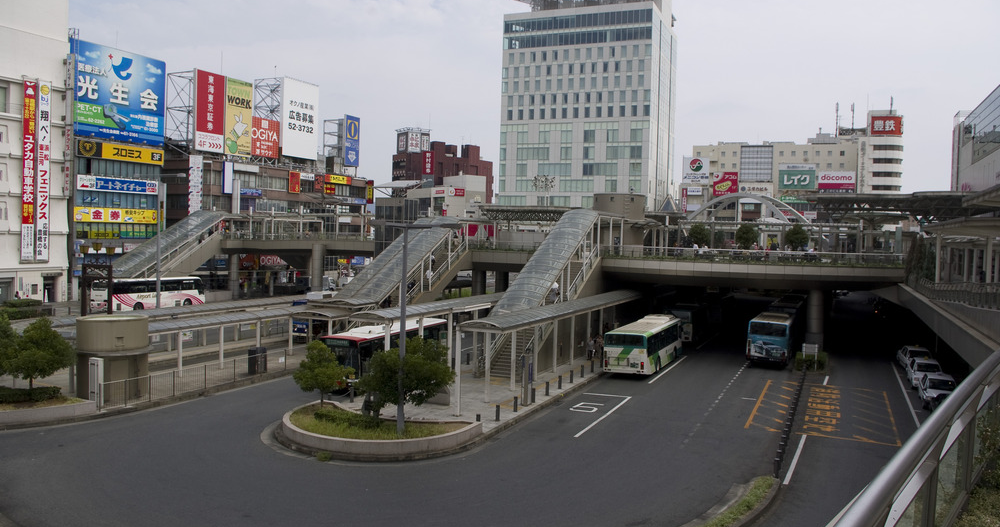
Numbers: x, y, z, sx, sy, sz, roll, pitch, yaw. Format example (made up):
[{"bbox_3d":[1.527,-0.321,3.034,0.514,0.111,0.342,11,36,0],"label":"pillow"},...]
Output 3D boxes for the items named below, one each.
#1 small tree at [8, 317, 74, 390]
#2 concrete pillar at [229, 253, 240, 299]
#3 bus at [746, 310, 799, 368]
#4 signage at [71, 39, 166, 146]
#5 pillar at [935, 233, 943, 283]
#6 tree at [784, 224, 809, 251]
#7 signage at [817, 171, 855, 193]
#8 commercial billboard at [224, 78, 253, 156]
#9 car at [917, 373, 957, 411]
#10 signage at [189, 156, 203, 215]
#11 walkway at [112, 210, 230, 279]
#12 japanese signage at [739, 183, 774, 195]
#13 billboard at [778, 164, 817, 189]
[{"bbox_3d":[-19.859,4.072,32.512,2.800,3.400,2.800,0,2,-31],"label":"small tree"},{"bbox_3d":[-28.181,1.465,79.992,1.000,5.100,1.000,1,2,-19],"label":"concrete pillar"},{"bbox_3d":[19.431,5.027,53.140,2.490,3.000,10.500,2,3,24],"label":"bus"},{"bbox_3d":[-41.413,-18.182,81.882,0.500,9.767,11.446,2,3,24],"label":"signage"},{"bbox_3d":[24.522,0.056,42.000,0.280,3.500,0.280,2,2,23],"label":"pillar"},{"bbox_3d":[21.842,-1.842,55.300,1.750,2.150,1.750,2,3,24],"label":"tree"},{"bbox_3d":[78.443,-18.812,175.000,9.200,5.100,0.500,2,2,25],"label":"signage"},{"bbox_3d":[-34.446,-19.254,99.000,0.400,9.900,4.300,2,2,29],"label":"commercial billboard"},{"bbox_3d":[22.644,6.462,38.373,1.700,1.500,4.700,2,3,24],"label":"car"},{"bbox_3d":[-35.636,-8.909,88.000,1.750,7.500,0.400,2,2,15],"label":"signage"},{"bbox_3d":[-34.880,-0.890,76.586,3.400,9.600,14.500,2,2,23],"label":"walkway"},{"bbox_3d":[62.186,-17.868,182.000,8.485,3.152,0.400,2,2,19],"label":"japanese signage"},{"bbox_3d":[59.445,-17.384,150.000,7.400,5.200,0.600,2,2,19],"label":"billboard"}]

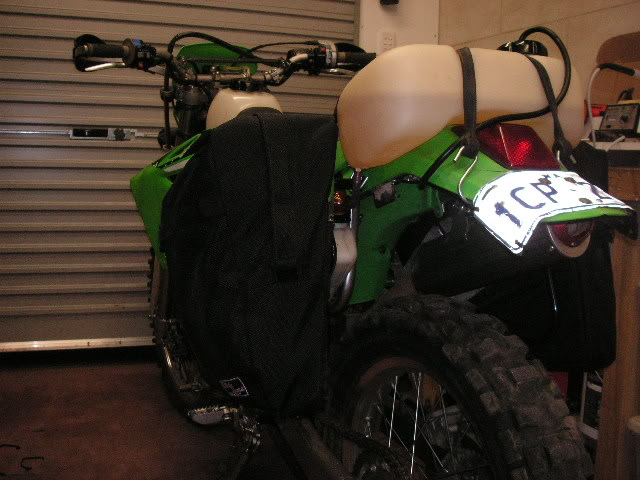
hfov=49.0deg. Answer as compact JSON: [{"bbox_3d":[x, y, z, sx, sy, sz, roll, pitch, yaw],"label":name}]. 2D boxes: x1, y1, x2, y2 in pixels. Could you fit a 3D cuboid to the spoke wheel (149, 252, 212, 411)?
[{"bbox_3d":[-0.481,0.265,2.499,0.090,0.690,0.690,-6,10,-28],"label":"spoke wheel"}]

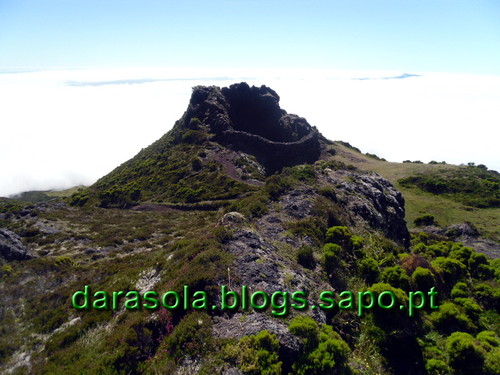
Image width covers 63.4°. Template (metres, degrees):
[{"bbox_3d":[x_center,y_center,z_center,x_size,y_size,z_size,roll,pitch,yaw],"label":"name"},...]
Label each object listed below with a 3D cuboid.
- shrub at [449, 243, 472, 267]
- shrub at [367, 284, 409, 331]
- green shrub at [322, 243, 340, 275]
[{"bbox_3d":[6.767,2.173,13.000,0.748,0.810,0.711,0,16,0],"label":"shrub"},{"bbox_3d":[3.151,2.707,9.200,0.930,1.000,0.900,1,16,0],"label":"shrub"},{"bbox_3d":[2.177,1.896,10.800,0.466,0.855,0.490,0,16,0],"label":"green shrub"}]

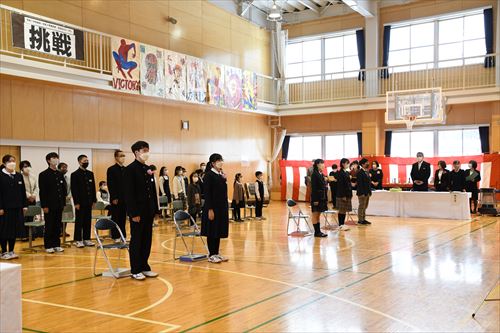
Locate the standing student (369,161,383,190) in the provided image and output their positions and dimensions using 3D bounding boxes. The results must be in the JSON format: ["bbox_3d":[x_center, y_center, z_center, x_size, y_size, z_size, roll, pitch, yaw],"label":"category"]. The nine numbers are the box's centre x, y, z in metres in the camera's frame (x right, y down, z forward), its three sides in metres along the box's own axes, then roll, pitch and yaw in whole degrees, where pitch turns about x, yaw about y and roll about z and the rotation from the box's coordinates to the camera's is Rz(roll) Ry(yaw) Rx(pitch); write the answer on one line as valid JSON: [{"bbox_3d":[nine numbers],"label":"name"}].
[{"bbox_3d":[4.150,0.658,17.834,0.430,1.650,0.280,-1,-1,33],"label":"standing student"}]

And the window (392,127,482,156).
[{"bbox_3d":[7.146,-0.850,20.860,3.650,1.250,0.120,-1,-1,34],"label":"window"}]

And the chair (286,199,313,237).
[{"bbox_3d":[1.105,1.072,11.552,0.470,0.770,0.460,-1,-1,34],"label":"chair"}]

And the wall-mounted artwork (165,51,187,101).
[{"bbox_3d":[-2.366,-2.895,17.498,0.020,1.460,1.020,-1,-1,34],"label":"wall-mounted artwork"}]

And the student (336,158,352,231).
[{"bbox_3d":[2.204,0.650,12.654,0.340,1.620,0.420,-1,-1,15],"label":"student"}]

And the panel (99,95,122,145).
[{"bbox_3d":[-4.277,-1.409,16.628,0.030,1.456,0.922,-1,-1,33],"label":"panel"}]

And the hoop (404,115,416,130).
[{"bbox_3d":[5.212,-1.397,17.583,0.450,0.460,0.480,-1,-1,34],"label":"hoop"}]

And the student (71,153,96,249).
[{"bbox_3d":[-3.096,0.630,10.076,0.290,1.690,0.470,-1,-1,34],"label":"student"}]

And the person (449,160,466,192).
[{"bbox_3d":[6.296,0.627,16.431,0.450,1.620,0.300,-1,-1,33],"label":"person"}]

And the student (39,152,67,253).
[{"bbox_3d":[-3.428,0.607,9.428,0.290,1.730,0.470,-1,-1,34],"label":"student"}]

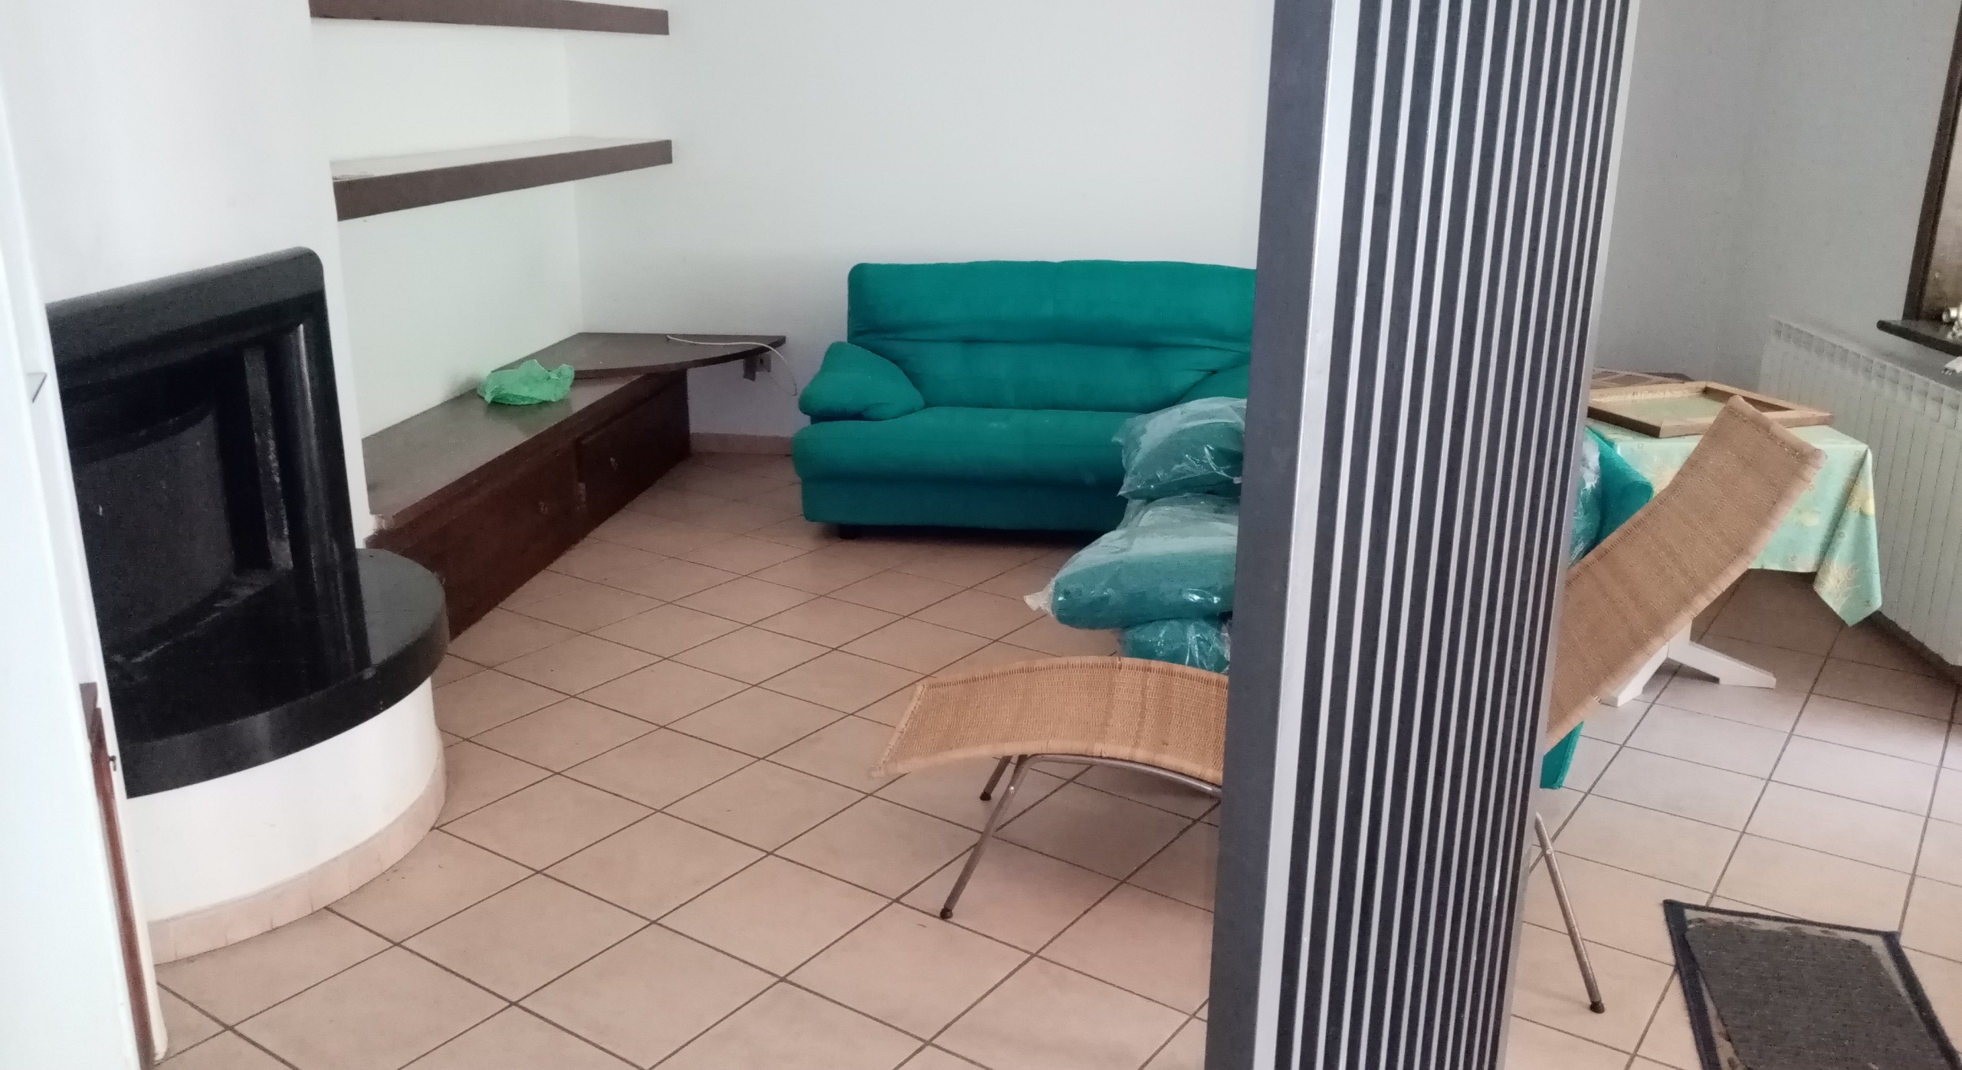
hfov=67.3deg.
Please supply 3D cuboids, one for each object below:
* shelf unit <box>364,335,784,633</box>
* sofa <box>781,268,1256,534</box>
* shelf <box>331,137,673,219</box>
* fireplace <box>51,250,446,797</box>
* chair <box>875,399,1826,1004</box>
[{"bbox_3d":[-1.398,-0.205,4.915,0.876,0.515,2.663,3,17,6],"label":"shelf unit"},{"bbox_3d":[0.248,-0.485,5.292,1.681,0.869,0.934,3,17,6],"label":"sofa"},{"bbox_3d":[-1.605,-1.156,4.655,0.438,0.100,2.663,3,17,6],"label":"shelf"},{"bbox_3d":[-1.400,-0.078,2.869,0.509,0.811,1.191,3,17,6],"label":"fireplace"},{"bbox_3d":[0.590,0.229,2.752,1.536,0.979,0.535,4,17,10],"label":"chair"}]

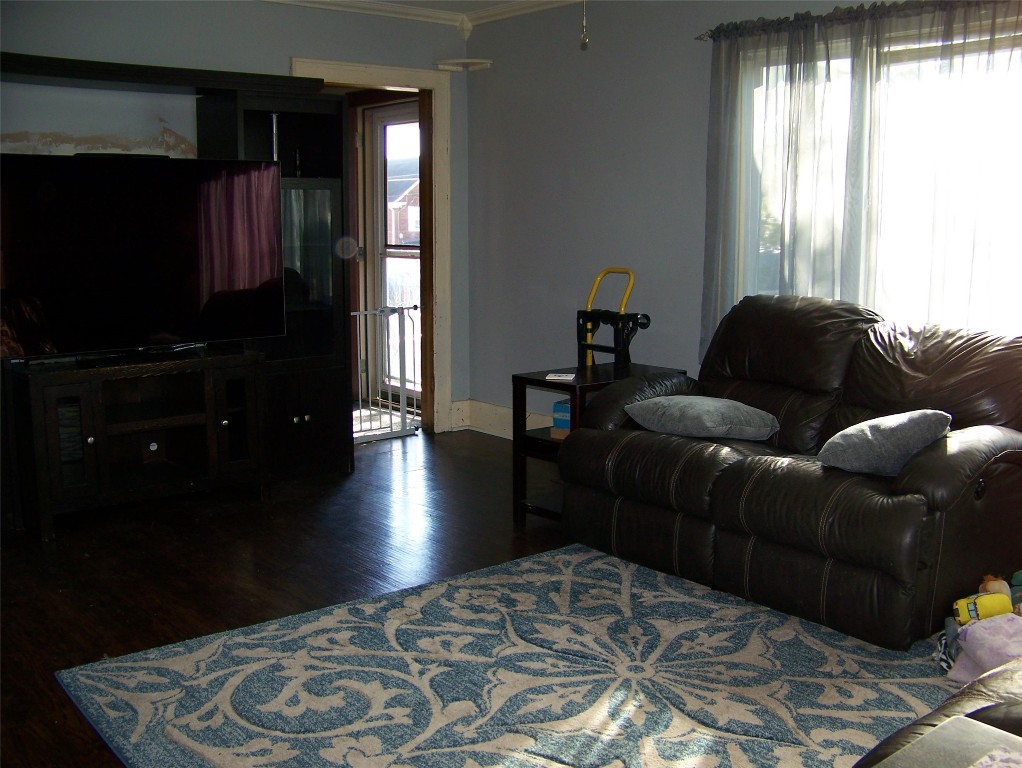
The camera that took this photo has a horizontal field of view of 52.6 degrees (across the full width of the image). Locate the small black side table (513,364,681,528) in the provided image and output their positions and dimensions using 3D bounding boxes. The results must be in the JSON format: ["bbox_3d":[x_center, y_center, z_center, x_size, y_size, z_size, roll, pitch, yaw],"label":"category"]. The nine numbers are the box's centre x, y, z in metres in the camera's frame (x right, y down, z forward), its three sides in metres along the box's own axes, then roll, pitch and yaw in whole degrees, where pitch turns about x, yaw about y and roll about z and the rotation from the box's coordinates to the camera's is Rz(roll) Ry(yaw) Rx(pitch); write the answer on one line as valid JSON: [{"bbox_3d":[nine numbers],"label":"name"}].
[{"bbox_3d":[0.380,0.276,4.404,0.638,0.652,0.385,-8,12,-39],"label":"small black side table"}]

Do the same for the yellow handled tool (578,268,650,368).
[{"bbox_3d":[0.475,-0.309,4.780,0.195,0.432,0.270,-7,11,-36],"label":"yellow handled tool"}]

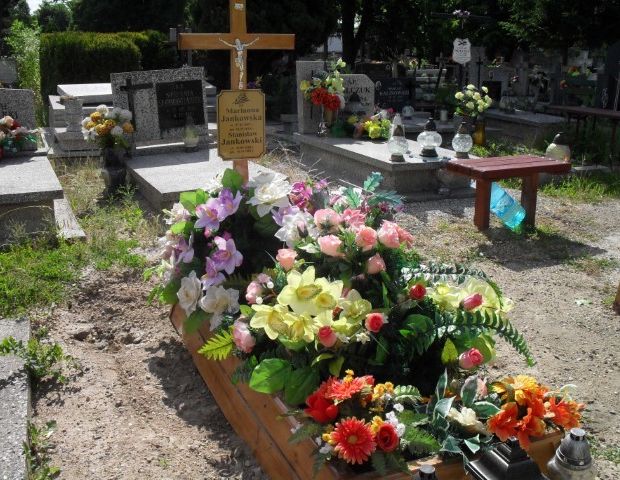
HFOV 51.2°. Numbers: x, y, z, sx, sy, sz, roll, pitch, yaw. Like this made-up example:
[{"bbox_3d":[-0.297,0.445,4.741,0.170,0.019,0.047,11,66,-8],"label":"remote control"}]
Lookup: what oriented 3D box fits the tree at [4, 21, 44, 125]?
[{"bbox_3d":[-4.236,-2.455,9.600,0.650,1.650,0.650,-7,18,-24],"label":"tree"}]

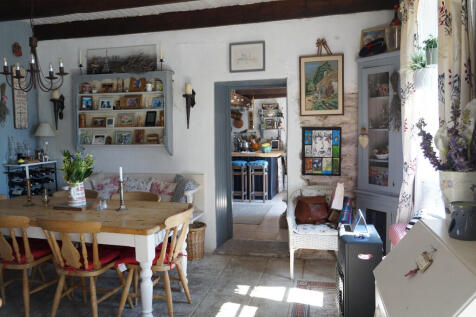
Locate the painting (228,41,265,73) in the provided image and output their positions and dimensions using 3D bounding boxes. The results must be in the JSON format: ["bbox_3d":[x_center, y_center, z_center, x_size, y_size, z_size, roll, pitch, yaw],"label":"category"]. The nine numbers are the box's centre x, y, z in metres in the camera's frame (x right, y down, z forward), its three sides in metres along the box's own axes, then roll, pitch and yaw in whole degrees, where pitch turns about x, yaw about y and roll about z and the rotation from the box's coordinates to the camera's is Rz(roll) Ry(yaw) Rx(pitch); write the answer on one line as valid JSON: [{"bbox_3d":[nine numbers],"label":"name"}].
[{"bbox_3d":[0.103,-1.079,3.793,0.385,0.305,0.025,0,4,13],"label":"painting"}]

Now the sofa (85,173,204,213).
[{"bbox_3d":[-1.225,0.667,4.163,1.580,0.920,0.600,0,3,14],"label":"sofa"}]

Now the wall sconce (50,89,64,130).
[{"bbox_3d":[-2.317,-0.626,4.583,0.125,0.540,0.160,0,3,14],"label":"wall sconce"}]

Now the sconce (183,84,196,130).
[{"bbox_3d":[-0.514,-0.550,3.899,0.110,0.440,0.175,0,4,13],"label":"sconce"}]

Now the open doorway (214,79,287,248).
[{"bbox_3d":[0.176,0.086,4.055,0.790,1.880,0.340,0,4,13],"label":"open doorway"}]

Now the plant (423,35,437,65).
[{"bbox_3d":[1.448,-0.811,2.680,0.135,0.225,0.135,0,4,13],"label":"plant"}]

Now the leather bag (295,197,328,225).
[{"bbox_3d":[0.737,0.521,3.576,0.330,0.275,0.150,0,4,6],"label":"leather bag"}]

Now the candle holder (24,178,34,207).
[{"bbox_3d":[-1.884,0.298,3.213,0.082,0.235,0.082,0,4,13],"label":"candle holder"}]

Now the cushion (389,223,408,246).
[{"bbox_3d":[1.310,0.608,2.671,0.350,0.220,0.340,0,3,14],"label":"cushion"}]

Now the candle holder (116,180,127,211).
[{"bbox_3d":[-0.969,0.312,2.990,0.083,0.237,0.083,0,3,14],"label":"candle holder"}]

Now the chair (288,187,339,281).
[{"bbox_3d":[0.795,0.723,3.627,0.560,0.840,0.570,0,3,14],"label":"chair"}]

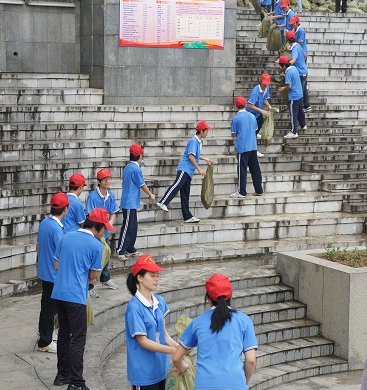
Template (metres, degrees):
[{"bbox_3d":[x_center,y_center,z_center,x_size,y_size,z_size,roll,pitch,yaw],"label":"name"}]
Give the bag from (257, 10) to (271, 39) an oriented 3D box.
[{"bbox_3d":[1.852,-3.910,26.500,0.260,0.640,0.310,2,6,11],"label":"bag"}]

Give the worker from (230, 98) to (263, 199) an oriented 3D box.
[{"bbox_3d":[1.105,-0.836,20.000,0.520,1.726,0.420,-1,7,-18],"label":"worker"}]

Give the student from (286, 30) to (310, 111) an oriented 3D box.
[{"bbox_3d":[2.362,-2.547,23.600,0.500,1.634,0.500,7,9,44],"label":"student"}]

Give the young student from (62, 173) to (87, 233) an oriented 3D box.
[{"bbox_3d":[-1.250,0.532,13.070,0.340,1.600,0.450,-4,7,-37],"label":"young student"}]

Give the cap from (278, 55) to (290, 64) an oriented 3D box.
[{"bbox_3d":[1.887,-2.558,21.750,0.260,0.145,0.180,-6,6,15],"label":"cap"}]

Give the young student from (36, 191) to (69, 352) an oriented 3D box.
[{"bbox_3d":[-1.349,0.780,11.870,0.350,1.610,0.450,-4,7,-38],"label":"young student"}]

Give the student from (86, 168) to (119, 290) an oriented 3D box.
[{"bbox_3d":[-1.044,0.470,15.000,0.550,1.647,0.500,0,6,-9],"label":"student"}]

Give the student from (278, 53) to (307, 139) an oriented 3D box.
[{"bbox_3d":[2.067,-1.886,21.722,0.460,1.570,0.470,3,6,19],"label":"student"}]

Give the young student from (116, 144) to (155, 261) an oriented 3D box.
[{"bbox_3d":[-0.712,0.098,16.700,0.520,1.690,0.480,-4,8,-37],"label":"young student"}]

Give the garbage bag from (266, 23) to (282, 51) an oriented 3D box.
[{"bbox_3d":[2.032,-3.509,25.600,0.270,0.640,0.360,2,6,11],"label":"garbage bag"}]

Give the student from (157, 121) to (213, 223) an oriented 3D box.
[{"bbox_3d":[0.016,-0.372,18.600,0.900,1.641,0.500,0,6,-12],"label":"student"}]

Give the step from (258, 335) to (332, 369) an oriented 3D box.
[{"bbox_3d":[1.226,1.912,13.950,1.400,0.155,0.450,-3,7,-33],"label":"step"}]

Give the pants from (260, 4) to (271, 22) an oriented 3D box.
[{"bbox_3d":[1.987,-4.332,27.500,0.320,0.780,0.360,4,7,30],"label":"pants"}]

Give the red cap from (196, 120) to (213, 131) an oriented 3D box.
[{"bbox_3d":[0.339,-1.097,18.300,0.270,0.140,0.180,11,6,2],"label":"red cap"}]

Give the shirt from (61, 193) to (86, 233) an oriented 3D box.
[{"bbox_3d":[-1.244,0.312,13.050,0.320,0.680,0.460,-4,7,-37],"label":"shirt"}]

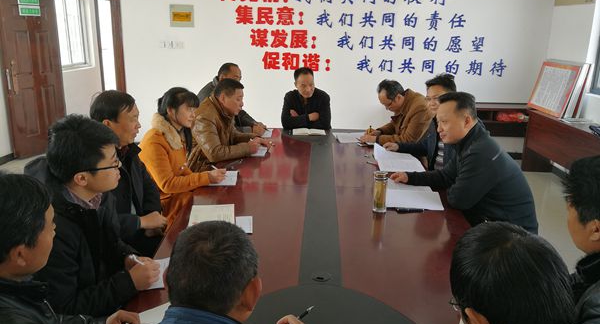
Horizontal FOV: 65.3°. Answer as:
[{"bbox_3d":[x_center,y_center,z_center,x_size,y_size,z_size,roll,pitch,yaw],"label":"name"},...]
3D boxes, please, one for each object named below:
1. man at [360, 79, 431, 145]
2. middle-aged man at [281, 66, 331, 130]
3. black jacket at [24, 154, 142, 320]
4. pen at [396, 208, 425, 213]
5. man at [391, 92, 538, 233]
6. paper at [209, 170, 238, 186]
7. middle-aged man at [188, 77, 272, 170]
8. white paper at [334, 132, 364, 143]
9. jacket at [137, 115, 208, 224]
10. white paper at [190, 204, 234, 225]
[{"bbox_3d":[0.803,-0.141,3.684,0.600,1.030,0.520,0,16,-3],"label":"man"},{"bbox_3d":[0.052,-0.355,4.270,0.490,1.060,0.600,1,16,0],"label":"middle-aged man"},{"bbox_3d":[-0.796,0.344,1.706,0.470,0.630,0.480,1,16,0],"label":"black jacket"},{"bbox_3d":[0.541,0.235,2.289,0.140,0.015,0.015,-1,16,-7],"label":"pen"},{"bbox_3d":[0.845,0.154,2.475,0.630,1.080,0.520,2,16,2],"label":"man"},{"bbox_3d":[-0.438,0.091,2.733,0.180,0.012,0.250,0,16,-5],"label":"paper"},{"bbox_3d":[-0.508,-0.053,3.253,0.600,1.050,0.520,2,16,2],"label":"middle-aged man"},{"bbox_3d":[0.414,-0.195,3.795,0.270,0.006,0.310,1,16,-1],"label":"white paper"},{"bbox_3d":[-0.702,0.067,2.642,0.430,0.660,0.450,2,16,2],"label":"jacket"},{"bbox_3d":[-0.410,0.251,2.188,0.210,0.006,0.295,-1,16,-8],"label":"white paper"}]

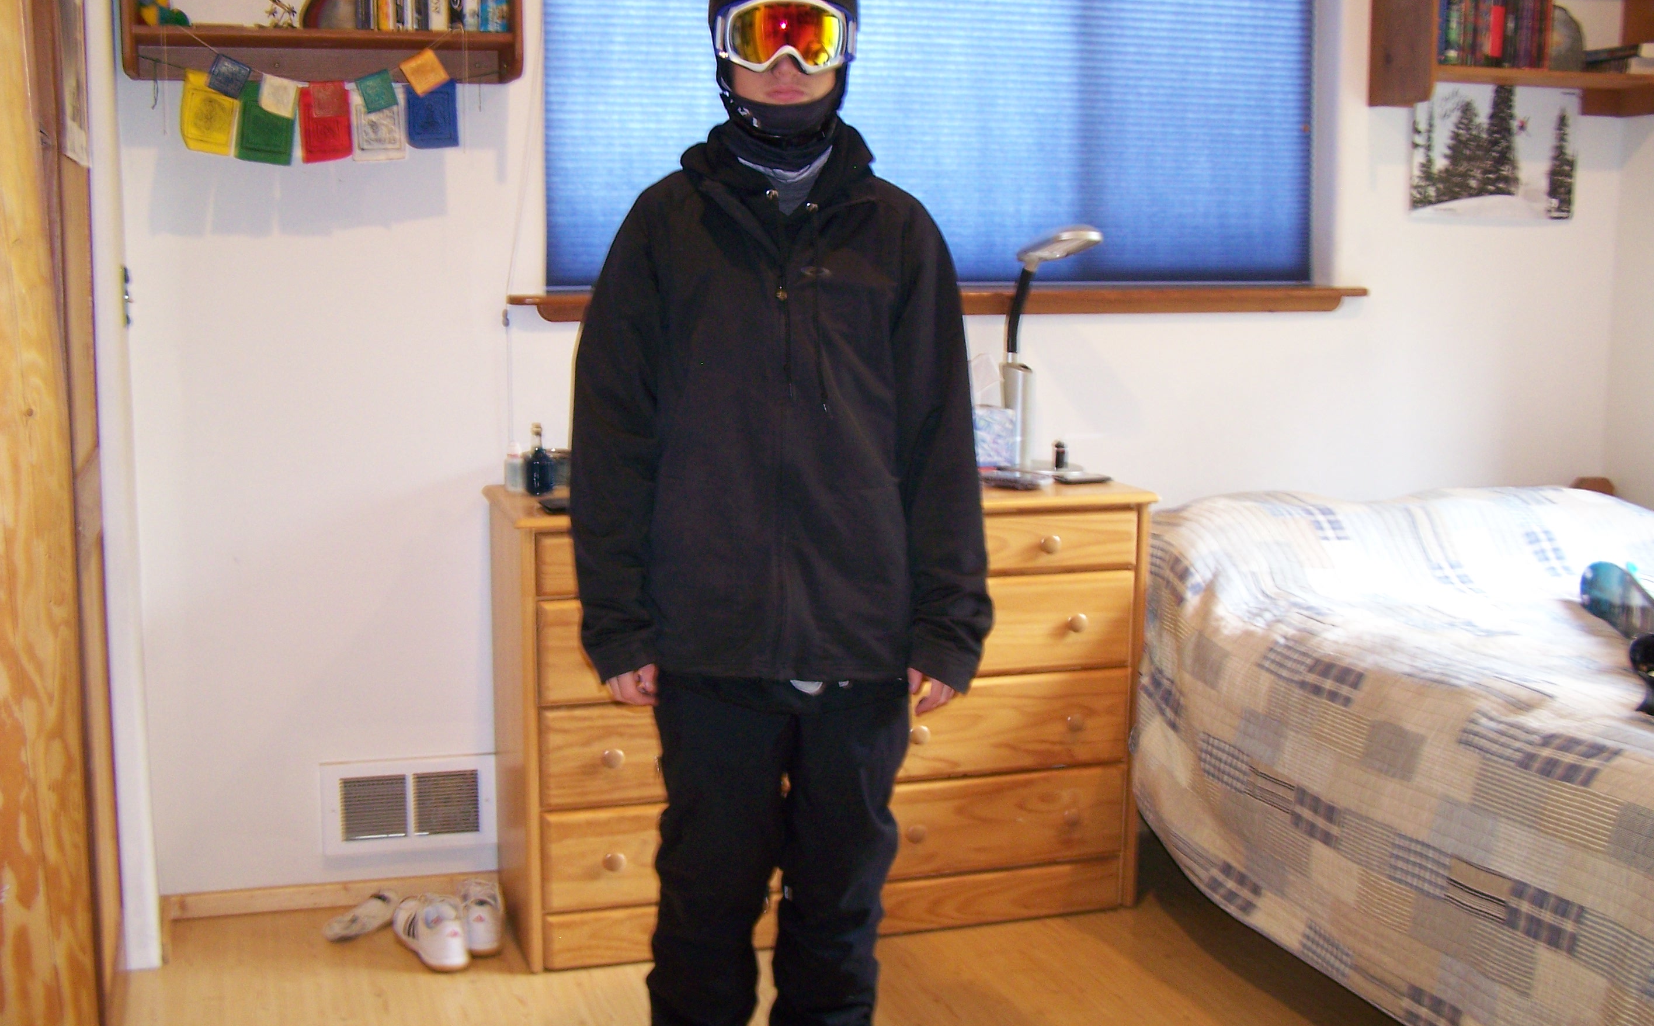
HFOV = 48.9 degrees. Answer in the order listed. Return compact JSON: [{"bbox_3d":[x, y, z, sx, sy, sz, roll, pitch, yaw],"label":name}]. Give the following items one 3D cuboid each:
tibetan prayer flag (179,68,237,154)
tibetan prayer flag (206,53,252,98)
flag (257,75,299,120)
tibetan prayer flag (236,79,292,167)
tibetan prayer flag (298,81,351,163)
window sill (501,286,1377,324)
[{"bbox_3d":[-1.134,-0.737,3.339,0.096,0.148,0.015,4,8,-16],"label":"tibetan prayer flag"},{"bbox_3d":[-1.069,-0.780,3.249,0.069,0.059,0.015,19,3,-16],"label":"tibetan prayer flag"},{"bbox_3d":[-0.991,-0.752,3.287,0.065,0.061,0.010,7,7,-17],"label":"flag"},{"bbox_3d":[-1.038,-0.724,3.368,0.101,0.145,0.012,7,7,-17],"label":"tibetan prayer flag"},{"bbox_3d":[-0.939,-0.731,3.396,0.103,0.152,0.020,-2,9,-14],"label":"tibetan prayer flag"},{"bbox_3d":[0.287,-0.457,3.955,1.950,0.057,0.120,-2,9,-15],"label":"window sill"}]

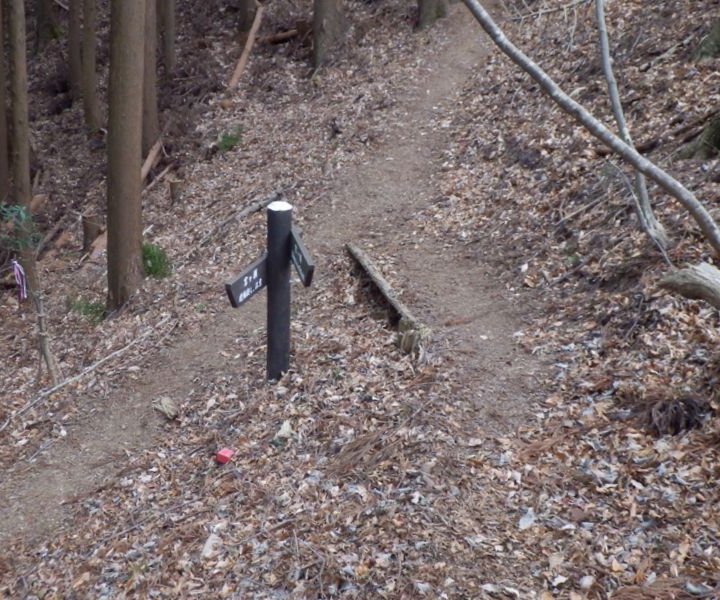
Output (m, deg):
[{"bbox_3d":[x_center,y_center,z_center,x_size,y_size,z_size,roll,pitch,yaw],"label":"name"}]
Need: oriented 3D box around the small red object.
[{"bbox_3d":[-0.608,0.708,4.600,0.061,0.036,0.061,16,25,29],"label":"small red object"}]

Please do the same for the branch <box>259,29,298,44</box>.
[{"bbox_3d":[-0.968,-3.110,12.000,0.480,0.080,0.090,-16,27,-17],"label":"branch"}]

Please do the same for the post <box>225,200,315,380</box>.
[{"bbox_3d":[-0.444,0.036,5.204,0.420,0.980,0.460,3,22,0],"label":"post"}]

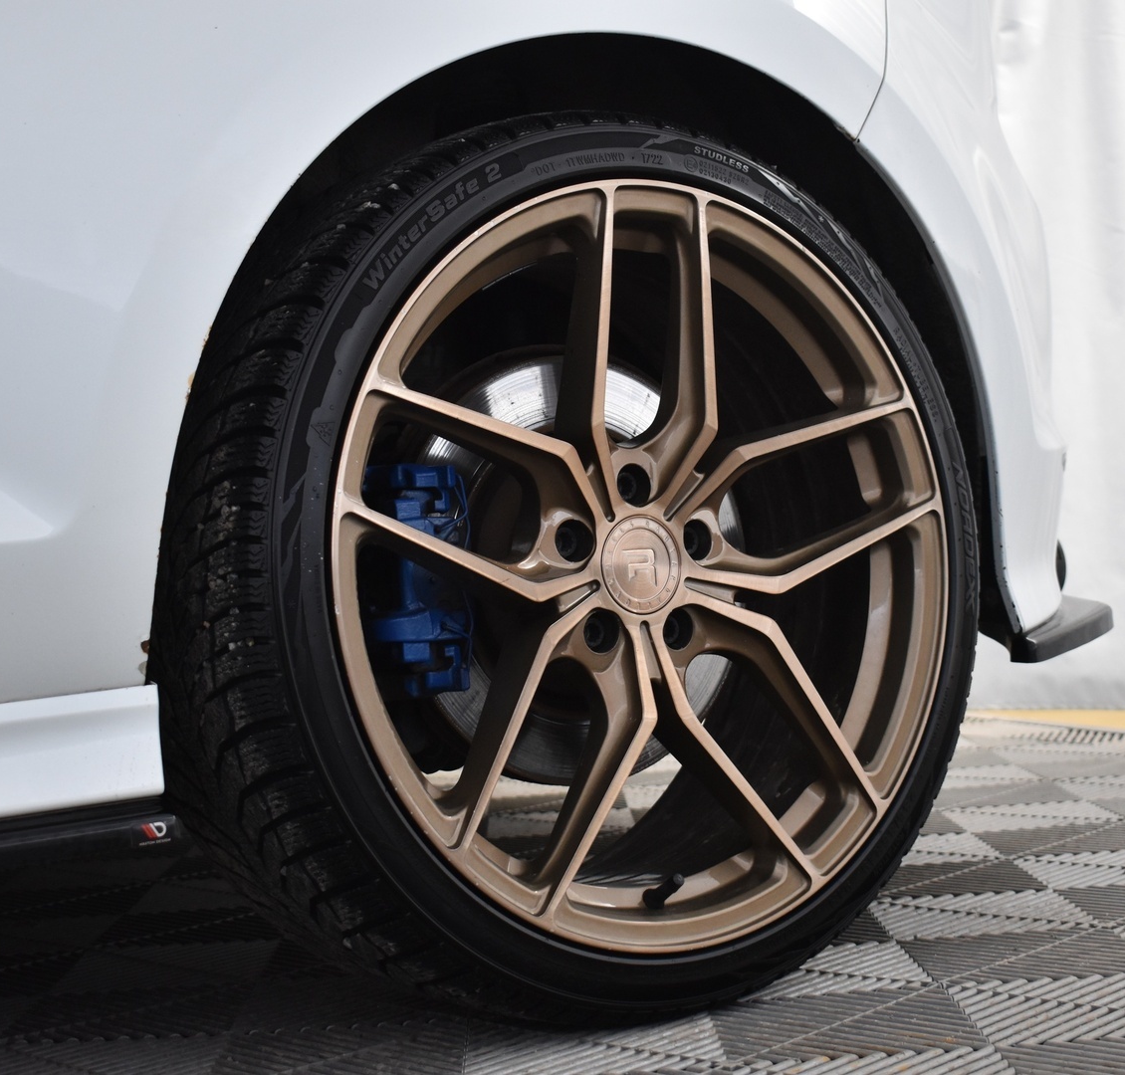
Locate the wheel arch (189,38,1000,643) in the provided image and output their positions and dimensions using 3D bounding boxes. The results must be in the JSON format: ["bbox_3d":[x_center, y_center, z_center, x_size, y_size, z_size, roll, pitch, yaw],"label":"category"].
[{"bbox_3d":[0.018,-0.113,1.430,0.710,0.450,0.180,-4,0,-36],"label":"wheel arch"}]

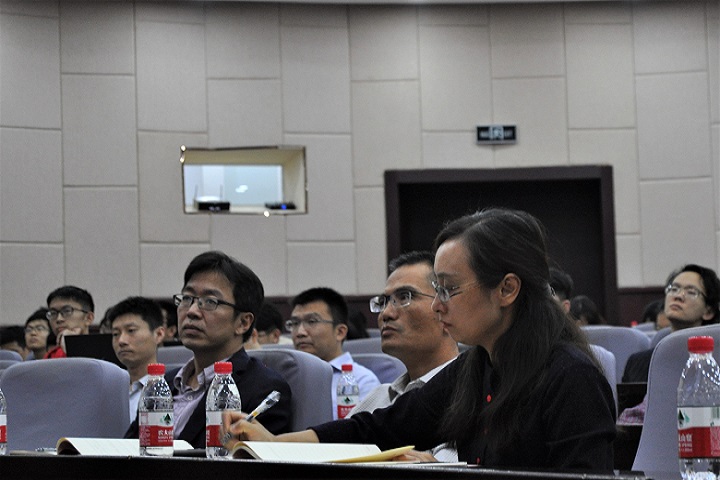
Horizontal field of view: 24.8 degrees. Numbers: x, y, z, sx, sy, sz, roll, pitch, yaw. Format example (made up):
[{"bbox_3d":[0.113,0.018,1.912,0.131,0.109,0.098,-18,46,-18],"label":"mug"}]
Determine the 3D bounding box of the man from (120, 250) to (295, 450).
[{"bbox_3d":[-0.420,0.650,3.770,0.540,1.220,0.750,-5,-5,41],"label":"man"}]

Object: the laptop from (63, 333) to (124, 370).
[{"bbox_3d":[-0.930,0.475,6.400,0.345,0.225,0.280,-3,-4,25],"label":"laptop"}]

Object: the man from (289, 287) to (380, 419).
[{"bbox_3d":[-0.200,0.760,5.380,0.520,1.200,0.750,-5,-5,40],"label":"man"}]

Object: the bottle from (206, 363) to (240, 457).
[{"bbox_3d":[-0.237,0.301,2.850,0.061,0.178,0.061,-2,-4,0],"label":"bottle"}]

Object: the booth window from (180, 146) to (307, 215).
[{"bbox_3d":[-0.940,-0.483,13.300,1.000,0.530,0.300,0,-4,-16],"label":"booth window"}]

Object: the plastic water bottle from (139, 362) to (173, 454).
[{"bbox_3d":[-0.360,0.309,2.900,0.061,0.178,0.061,-2,-4,0],"label":"plastic water bottle"}]

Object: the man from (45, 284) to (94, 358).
[{"bbox_3d":[-1.380,0.830,7.250,0.520,1.240,0.720,-5,-5,37],"label":"man"}]

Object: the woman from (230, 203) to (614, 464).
[{"bbox_3d":[0.150,0.530,2.740,0.800,1.200,0.550,1,-5,-37],"label":"woman"}]

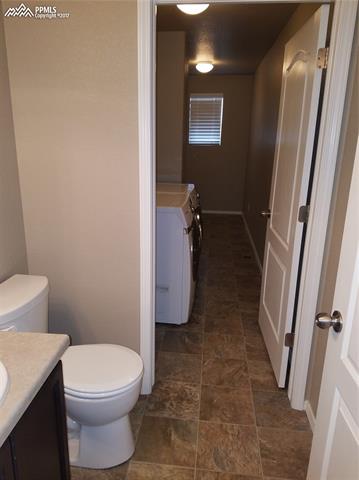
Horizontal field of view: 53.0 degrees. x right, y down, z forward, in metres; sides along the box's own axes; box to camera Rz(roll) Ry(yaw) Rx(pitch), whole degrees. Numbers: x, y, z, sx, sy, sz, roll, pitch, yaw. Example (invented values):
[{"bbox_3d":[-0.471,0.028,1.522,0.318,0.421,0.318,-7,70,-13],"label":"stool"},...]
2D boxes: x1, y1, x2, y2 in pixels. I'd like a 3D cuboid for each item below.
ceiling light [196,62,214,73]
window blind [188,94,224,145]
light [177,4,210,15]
[{"bbox_3d":[0.364,-2.486,5.180,0.270,0.130,0.270,3,17,5],"label":"ceiling light"},{"bbox_3d":[0.479,-2.148,6.483,0.600,0.870,0.050,3,17,5],"label":"window blind"},{"bbox_3d":[0.104,-1.743,2.650,0.270,0.130,0.270,3,17,5],"label":"light"}]

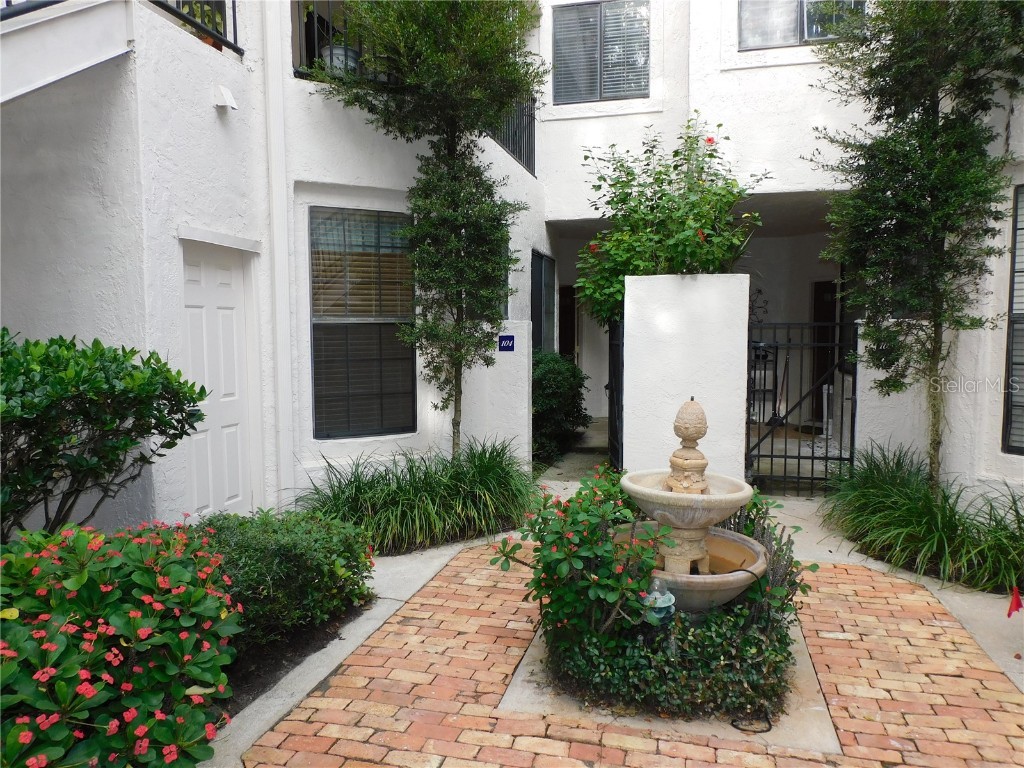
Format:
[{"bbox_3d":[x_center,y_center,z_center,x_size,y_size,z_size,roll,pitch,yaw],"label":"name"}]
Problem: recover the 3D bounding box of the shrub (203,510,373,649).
[{"bbox_3d":[-1.284,0.979,3.819,0.840,0.500,0.860,1,5,15],"label":"shrub"}]

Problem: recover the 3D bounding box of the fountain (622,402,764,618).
[{"bbox_3d":[0.818,0.631,3.279,0.680,1.120,0.680,1,5,15],"label":"fountain"}]

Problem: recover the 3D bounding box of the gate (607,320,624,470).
[{"bbox_3d":[1.030,0.151,7.077,0.050,1.470,0.800,0,5,-1],"label":"gate"}]

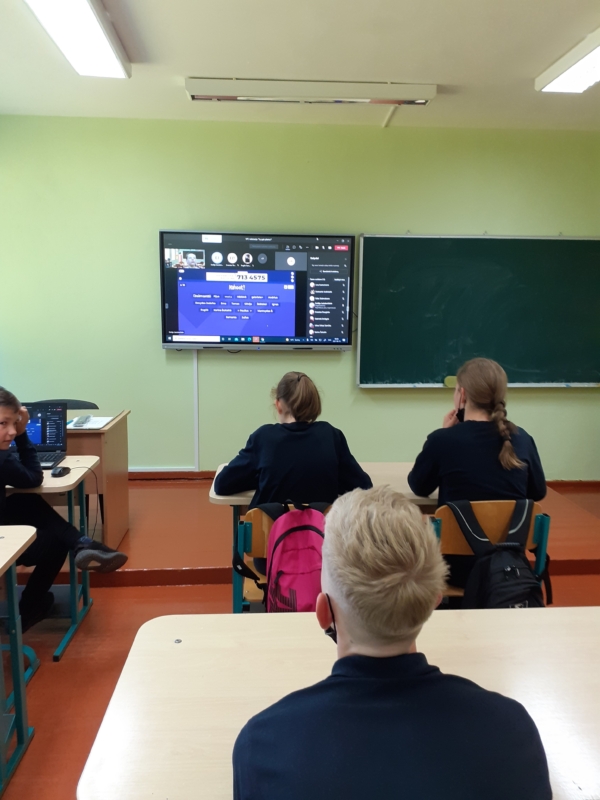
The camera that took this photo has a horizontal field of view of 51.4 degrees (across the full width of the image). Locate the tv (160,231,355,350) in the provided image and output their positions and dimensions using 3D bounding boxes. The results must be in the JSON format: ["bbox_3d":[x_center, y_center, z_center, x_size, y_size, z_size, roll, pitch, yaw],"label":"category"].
[{"bbox_3d":[-0.317,-0.830,4.821,1.490,0.895,0.090,0,8,-4],"label":"tv"}]

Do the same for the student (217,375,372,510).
[{"bbox_3d":[-0.031,0.504,2.502,0.600,1.255,0.640,0,8,-3],"label":"student"}]

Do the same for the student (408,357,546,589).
[{"bbox_3d":[0.670,0.485,2.500,0.520,1.305,0.620,0,8,-3],"label":"student"}]

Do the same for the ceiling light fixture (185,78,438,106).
[{"bbox_3d":[0.077,-1.969,4.010,1.570,0.070,0.220,0,8,-4],"label":"ceiling light fixture"}]

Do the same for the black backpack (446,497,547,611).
[{"bbox_3d":[0.663,0.645,2.138,0.330,0.520,0.220,0,8,-3],"label":"black backpack"}]

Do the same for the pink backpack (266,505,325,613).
[{"bbox_3d":[0.022,0.592,2.092,0.275,0.460,0.200,0,8,-3],"label":"pink backpack"}]

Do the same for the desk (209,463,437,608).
[{"bbox_3d":[0.267,0.719,2.758,1.280,0.760,0.580,0,8,-3],"label":"desk"}]

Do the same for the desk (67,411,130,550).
[{"bbox_3d":[-1.642,0.493,3.584,1.220,0.760,0.650,0,8,-3],"label":"desk"}]

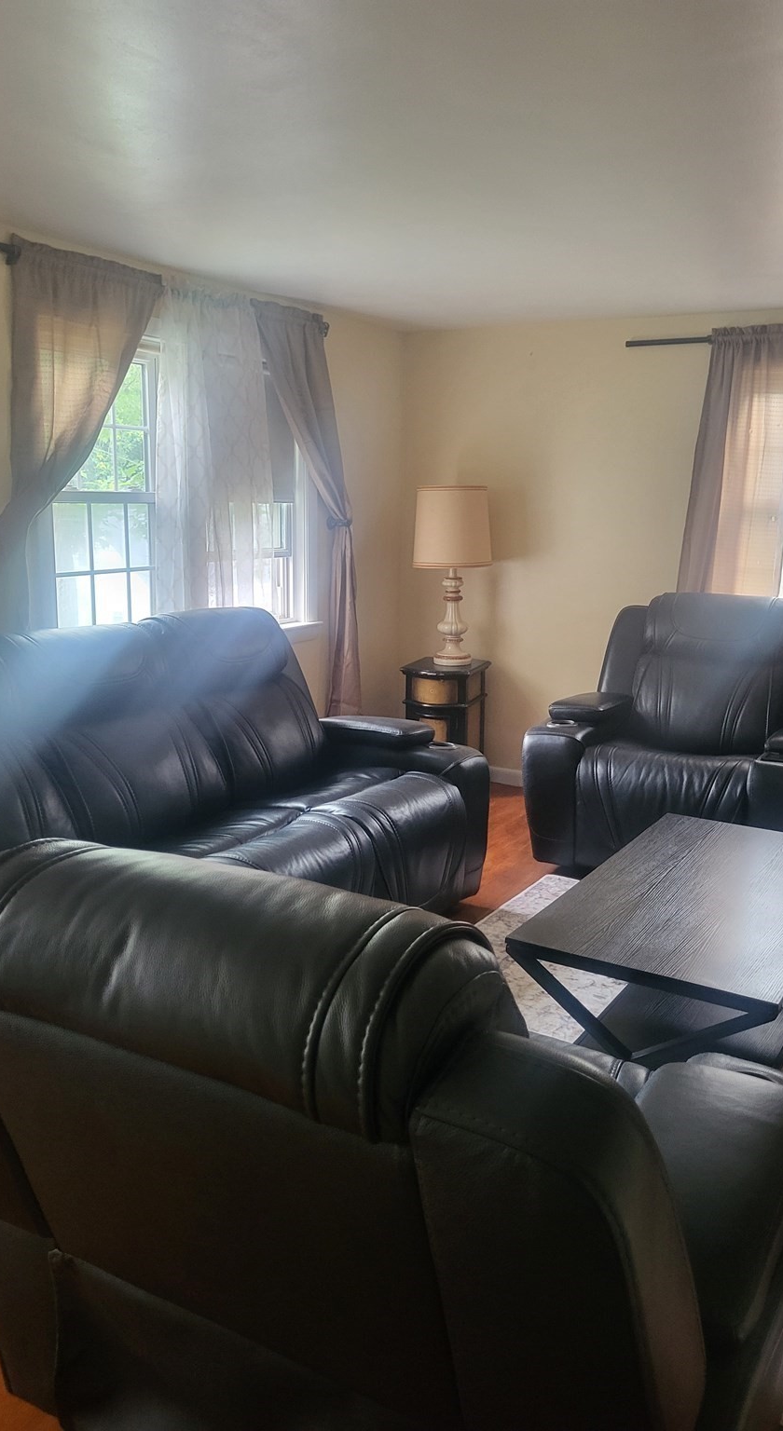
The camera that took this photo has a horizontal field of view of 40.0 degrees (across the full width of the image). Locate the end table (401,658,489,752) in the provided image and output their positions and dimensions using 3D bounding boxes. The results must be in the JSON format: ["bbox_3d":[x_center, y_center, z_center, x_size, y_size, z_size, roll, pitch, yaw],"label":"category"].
[{"bbox_3d":[0.267,0.070,5.378,0.347,0.645,0.413,6,13,23],"label":"end table"}]

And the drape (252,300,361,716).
[{"bbox_3d":[-0.335,-0.832,4.739,0.130,1.780,0.880,7,14,29],"label":"drape"}]

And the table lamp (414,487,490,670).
[{"bbox_3d":[0.314,-0.689,5.306,0.396,0.870,0.396,1,12,0],"label":"table lamp"}]

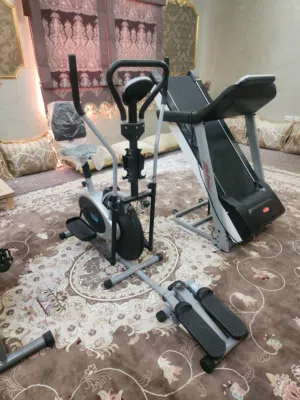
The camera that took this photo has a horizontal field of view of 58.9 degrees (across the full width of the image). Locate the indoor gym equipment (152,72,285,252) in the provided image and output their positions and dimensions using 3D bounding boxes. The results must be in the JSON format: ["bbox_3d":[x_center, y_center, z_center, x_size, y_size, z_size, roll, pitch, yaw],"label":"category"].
[{"bbox_3d":[0.615,-0.442,2.465,0.734,1.349,1.251,-20,32,-34],"label":"indoor gym equipment"}]

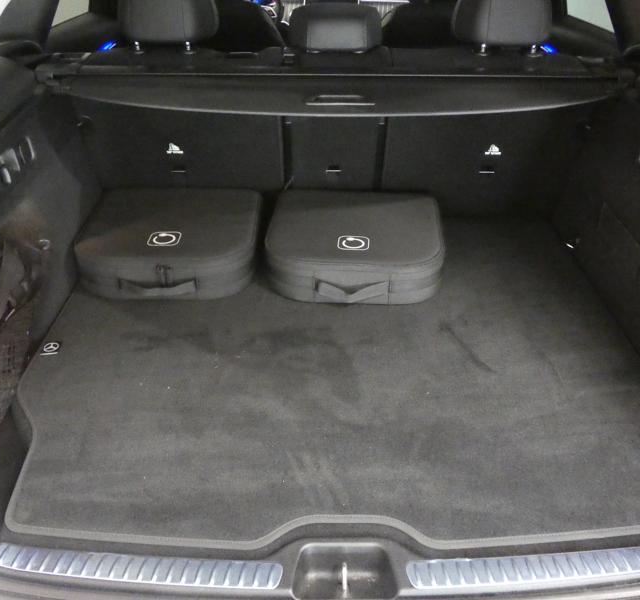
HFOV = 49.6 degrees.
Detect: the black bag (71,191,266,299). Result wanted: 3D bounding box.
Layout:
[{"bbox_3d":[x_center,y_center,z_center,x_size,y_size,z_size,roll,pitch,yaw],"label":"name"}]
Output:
[{"bbox_3d":[-0.315,-0.136,1.549,0.365,0.094,0.365,-1,32,-1],"label":"black bag"}]

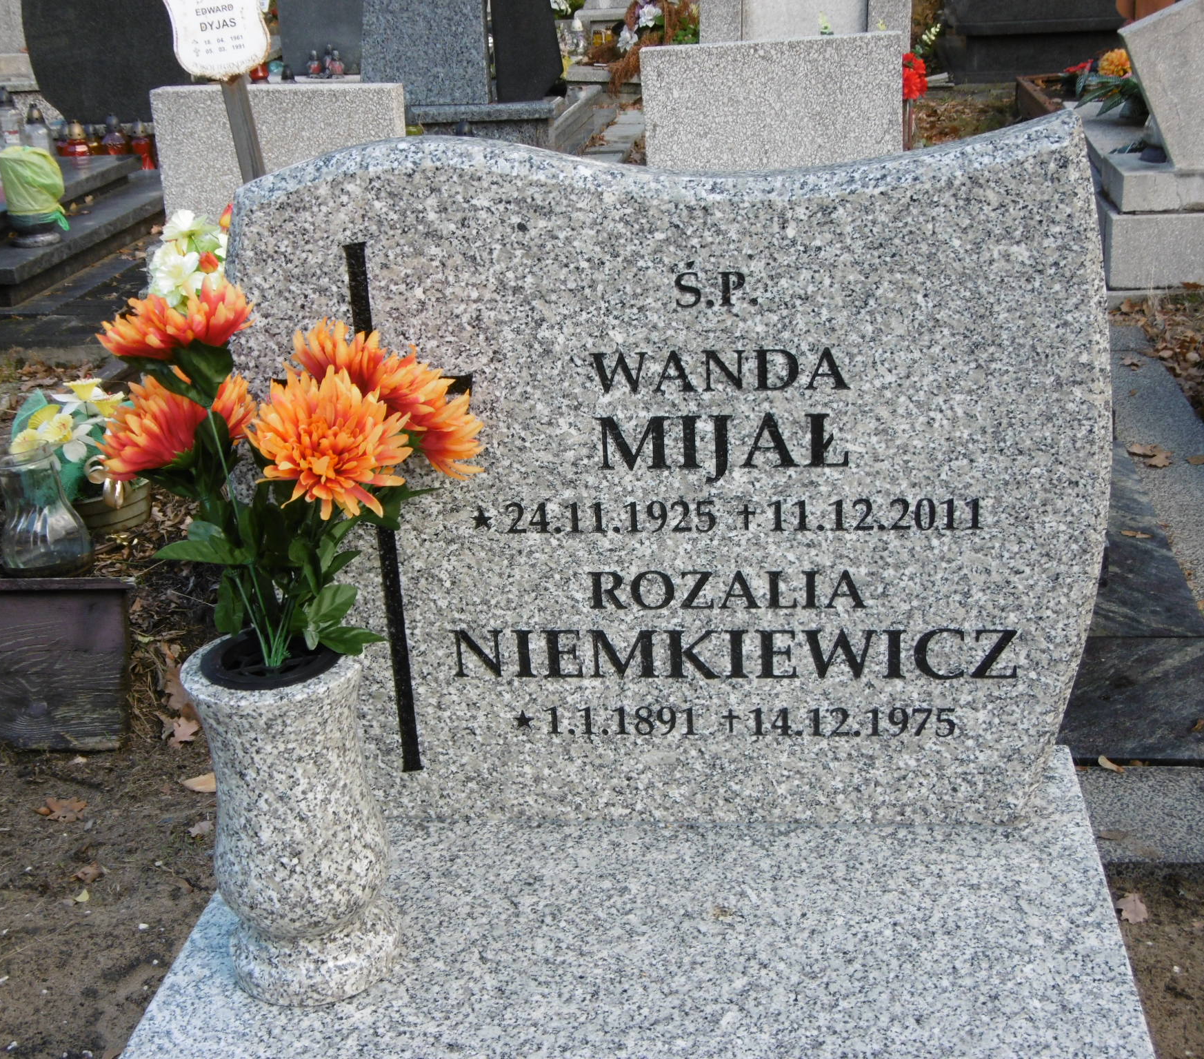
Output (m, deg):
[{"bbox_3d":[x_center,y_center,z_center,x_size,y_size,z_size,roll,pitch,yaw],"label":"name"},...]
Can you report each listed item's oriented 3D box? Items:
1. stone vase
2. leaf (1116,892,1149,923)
[{"bbox_3d":[-0.261,0.243,1.493,0.147,0.285,0.147,-3,21,1],"label":"stone vase"},{"bbox_3d":[0.592,0.422,1.962,0.034,0.012,0.062,-1,21,7],"label":"leaf"}]

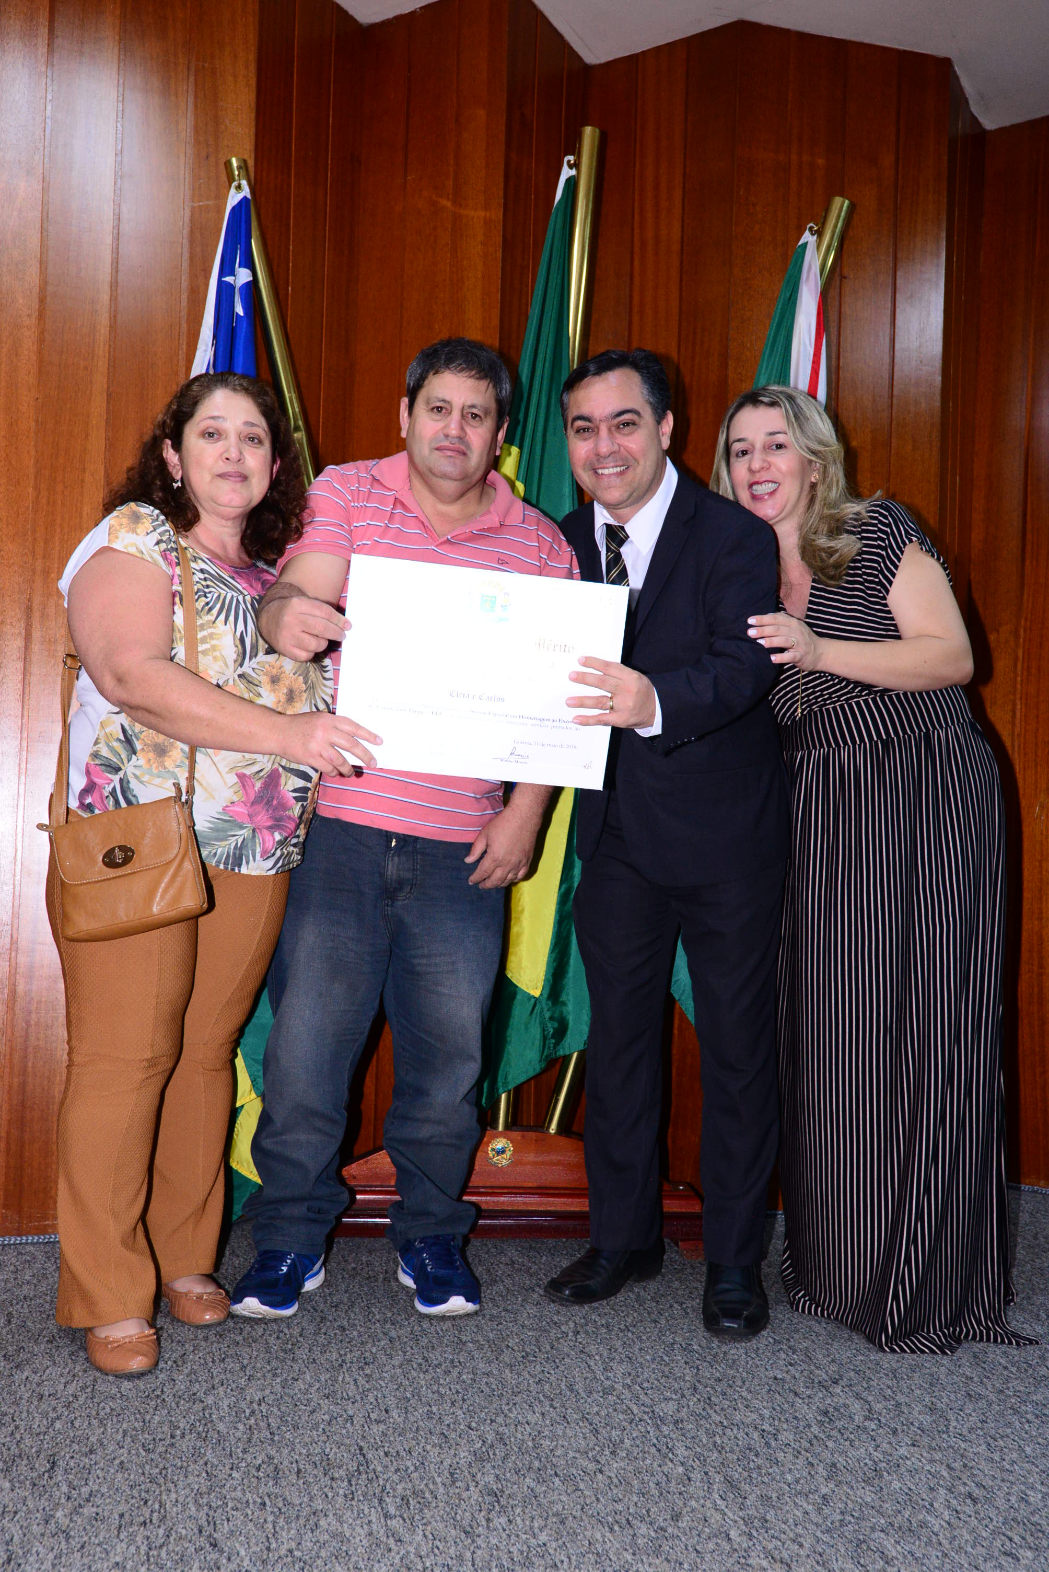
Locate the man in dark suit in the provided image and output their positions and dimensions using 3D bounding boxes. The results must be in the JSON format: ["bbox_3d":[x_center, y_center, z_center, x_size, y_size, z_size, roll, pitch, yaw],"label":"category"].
[{"bbox_3d":[0.240,0.085,2.490,0.540,1.730,0.500,2,0,33],"label":"man in dark suit"}]

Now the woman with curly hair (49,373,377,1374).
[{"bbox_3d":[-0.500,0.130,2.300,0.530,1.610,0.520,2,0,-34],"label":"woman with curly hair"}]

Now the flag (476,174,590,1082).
[{"bbox_3d":[0.023,-0.325,2.950,0.290,2.020,0.190,2,0,0],"label":"flag"}]

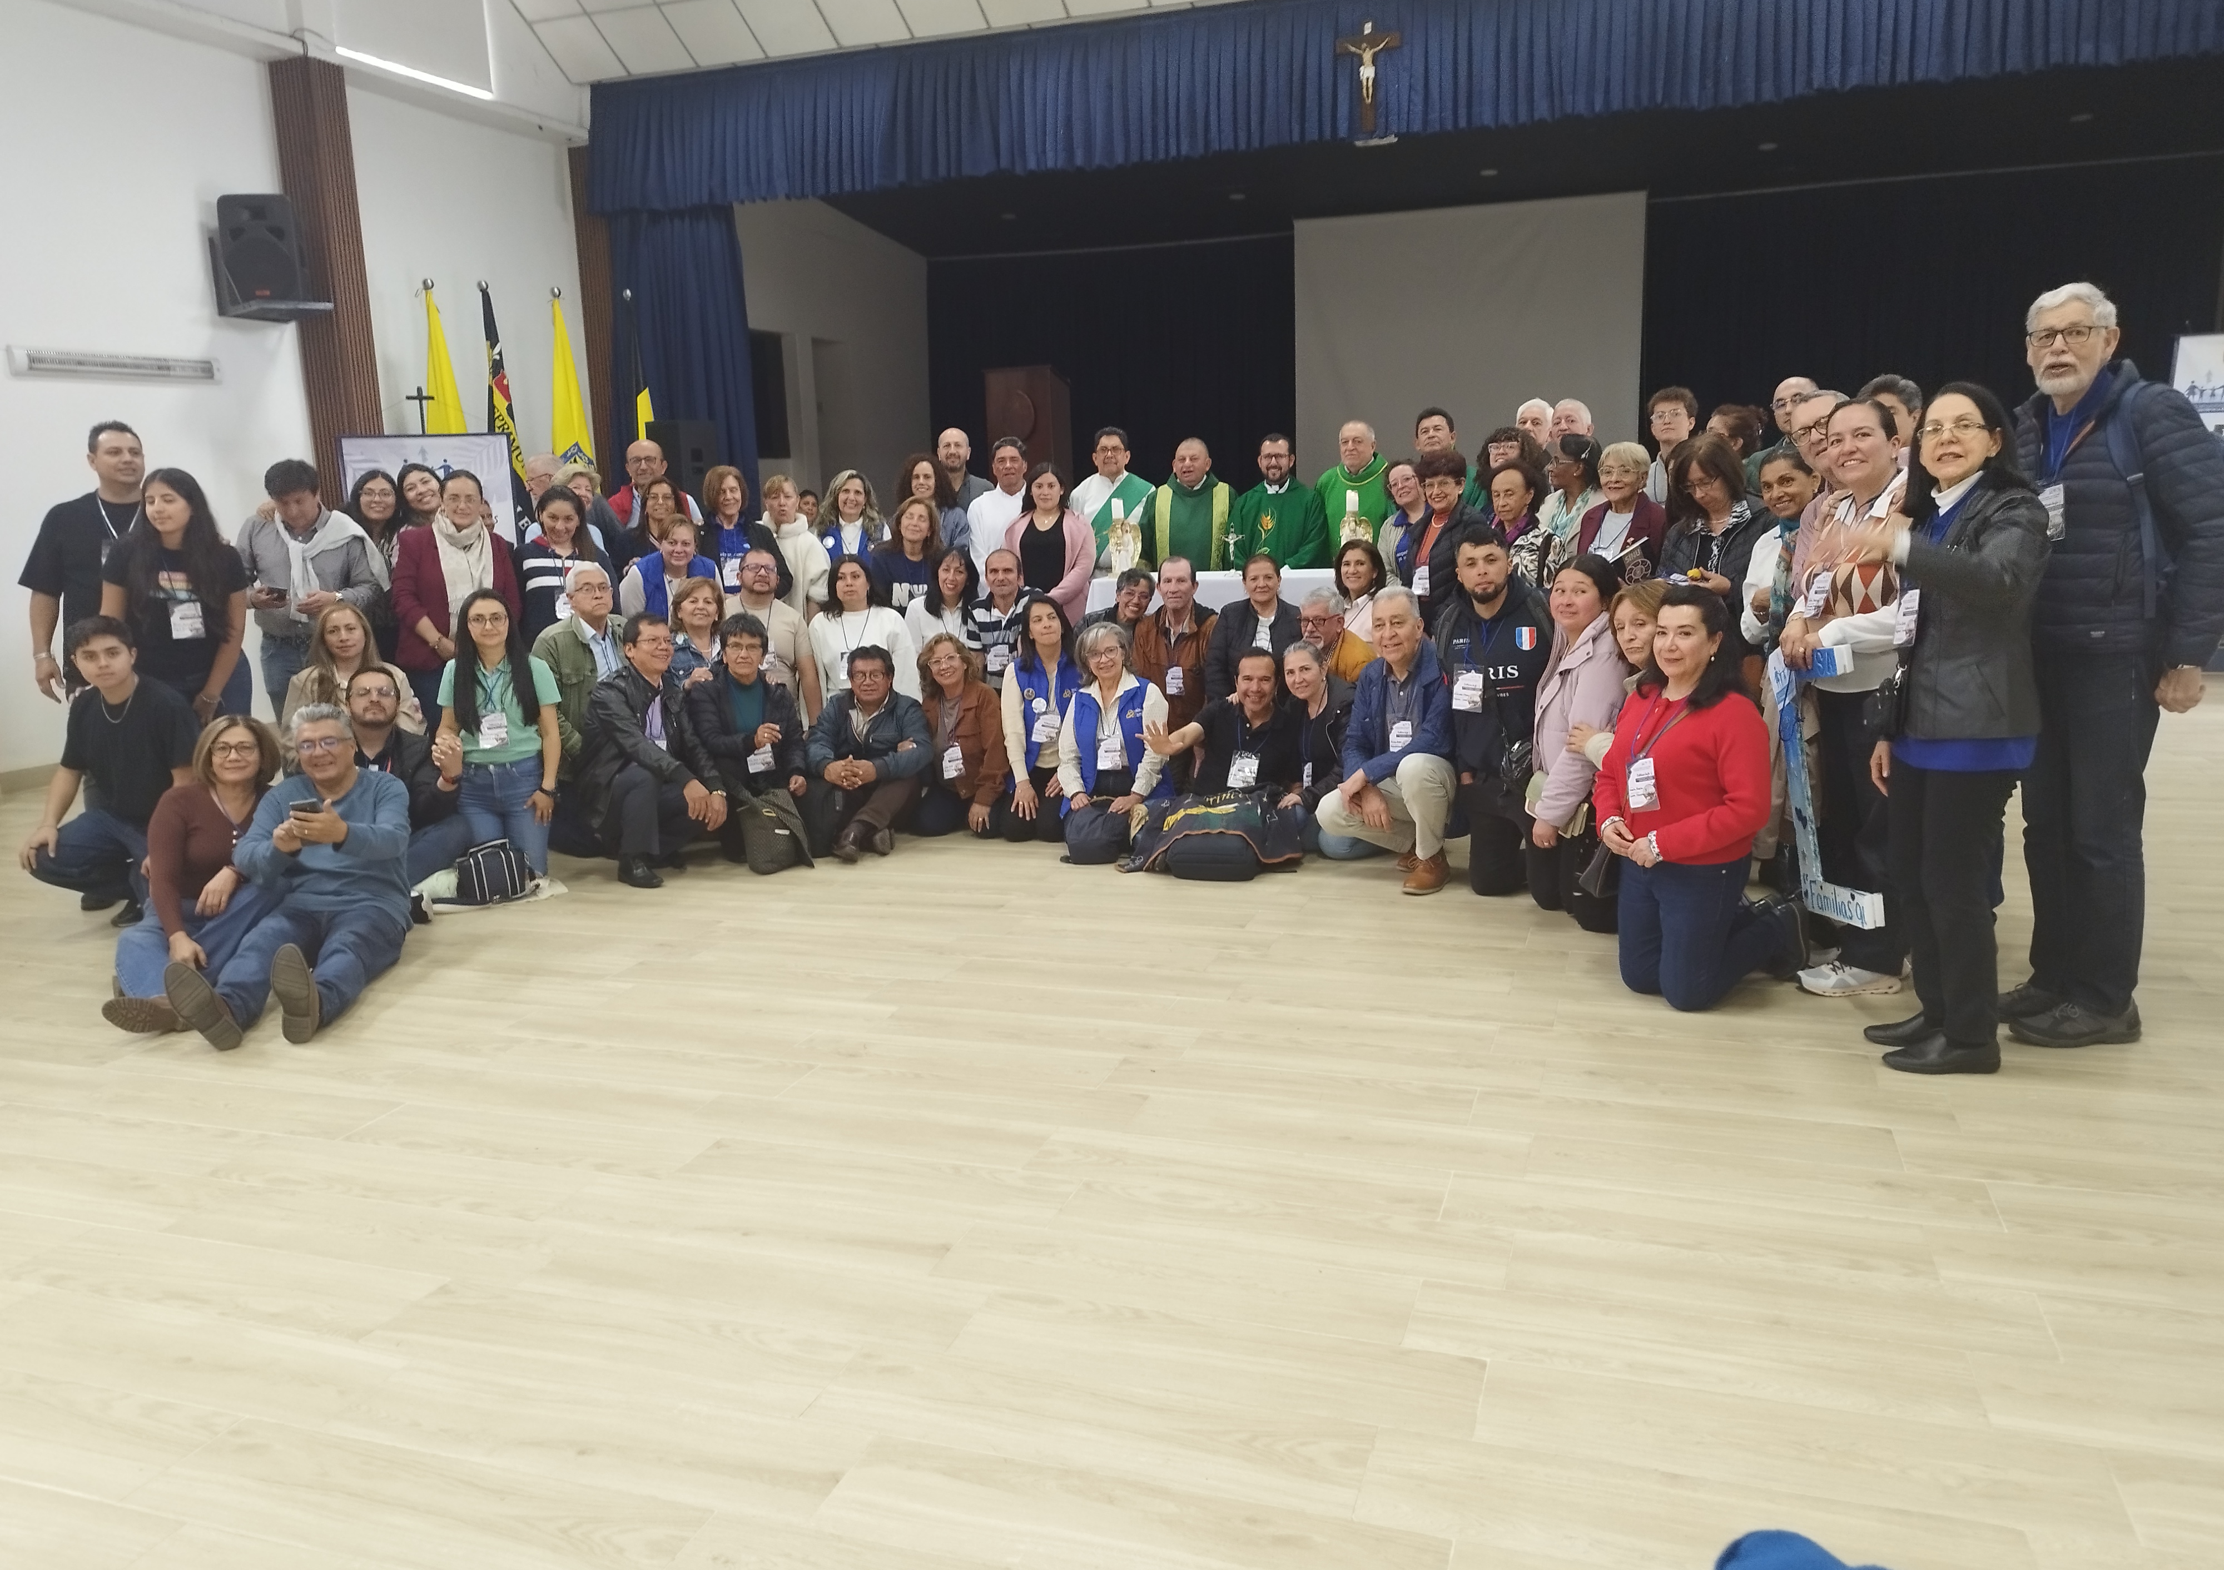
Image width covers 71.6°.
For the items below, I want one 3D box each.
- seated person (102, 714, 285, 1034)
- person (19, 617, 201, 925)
[{"bbox_3d":[-2.784,0.208,4.748,0.600,0.800,0.840,-7,13,-23],"label":"seated person"},{"bbox_3d":[-3.606,-0.058,5.634,0.620,1.050,0.640,-4,12,-12],"label":"person"}]

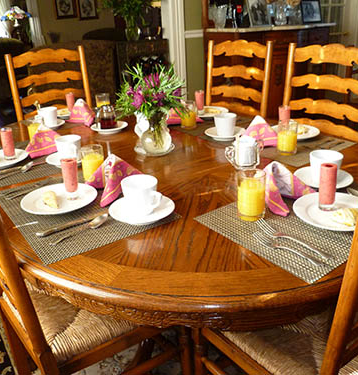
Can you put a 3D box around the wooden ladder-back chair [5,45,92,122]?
[{"bbox_3d":[-0.546,-0.180,2.220,0.480,1.055,0.500,-18,28,-31],"label":"wooden ladder-back chair"}]

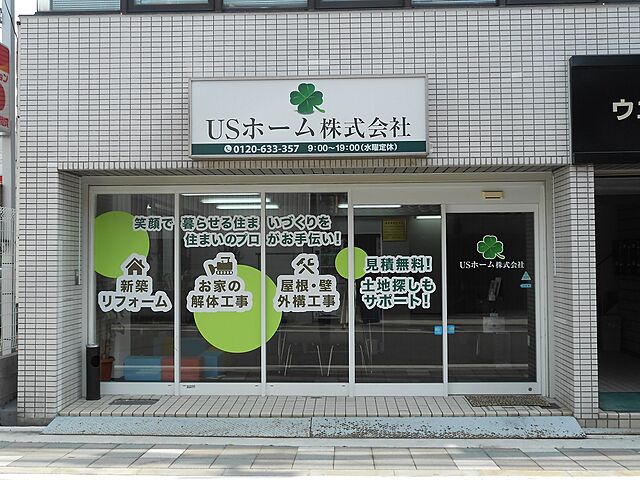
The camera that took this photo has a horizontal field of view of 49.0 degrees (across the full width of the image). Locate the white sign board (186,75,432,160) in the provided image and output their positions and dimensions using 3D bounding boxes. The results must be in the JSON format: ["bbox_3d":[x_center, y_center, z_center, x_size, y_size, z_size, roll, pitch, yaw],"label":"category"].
[{"bbox_3d":[-0.106,-1.136,6.544,2.203,0.742,0.180,0,-3,2],"label":"white sign board"}]

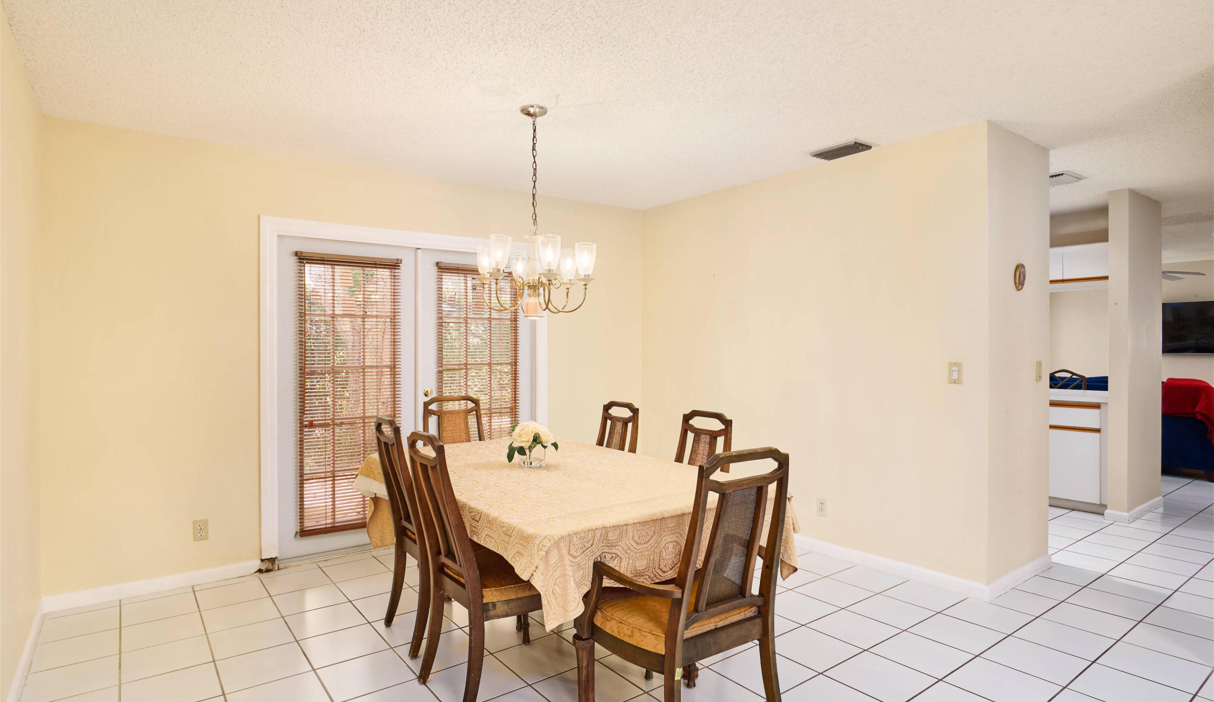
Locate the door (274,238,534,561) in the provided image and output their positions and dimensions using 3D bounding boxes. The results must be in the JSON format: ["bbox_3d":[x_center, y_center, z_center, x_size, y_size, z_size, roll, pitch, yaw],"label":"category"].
[{"bbox_3d":[-1.276,0.291,4.310,1.755,1.935,0.080,0,0,-37],"label":"door"}]

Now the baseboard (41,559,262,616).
[{"bbox_3d":[-2.390,1.251,3.385,0.950,0.080,0.016,0,0,-37],"label":"baseboard"}]

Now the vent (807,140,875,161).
[{"bbox_3d":[1.358,-1.155,3.657,0.210,0.030,0.330,0,0,-37],"label":"vent"}]

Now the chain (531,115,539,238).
[{"bbox_3d":[-0.351,-0.838,3.040,0.034,0.580,0.034,0,0,-37],"label":"chain"}]

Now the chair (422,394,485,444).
[{"bbox_3d":[-0.837,0.783,3.837,0.550,0.985,0.630,0,0,-33],"label":"chair"}]

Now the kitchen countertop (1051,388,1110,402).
[{"bbox_3d":[3.661,0.376,5.612,0.830,0.045,1.500,0,0,-37],"label":"kitchen countertop"}]

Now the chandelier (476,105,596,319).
[{"bbox_3d":[-0.350,-0.658,3.040,0.600,1.004,0.600,0,0,0],"label":"chandelier"}]

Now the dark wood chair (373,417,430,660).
[{"bbox_3d":[-0.733,0.782,2.891,0.610,0.985,0.490,0,0,-37],"label":"dark wood chair"}]

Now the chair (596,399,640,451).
[{"bbox_3d":[-0.146,0.783,3.483,0.610,0.985,0.490,0,0,-37],"label":"chair"}]

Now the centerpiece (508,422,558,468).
[{"bbox_3d":[-0.348,0.428,2.950,0.225,0.202,0.215,0,0,-7],"label":"centerpiece"}]

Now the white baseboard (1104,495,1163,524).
[{"bbox_3d":[4.149,1.231,4.969,0.880,0.080,0.165,0,0,-37],"label":"white baseboard"}]

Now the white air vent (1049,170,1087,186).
[{"bbox_3d":[3.034,-1.179,4.337,0.320,0.030,0.340,0,0,-37],"label":"white air vent"}]

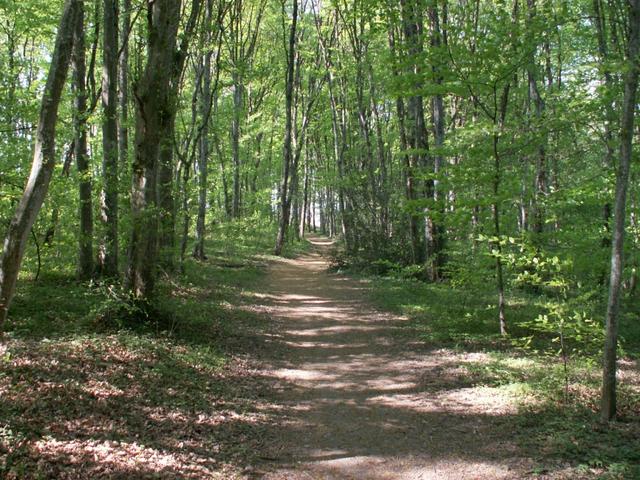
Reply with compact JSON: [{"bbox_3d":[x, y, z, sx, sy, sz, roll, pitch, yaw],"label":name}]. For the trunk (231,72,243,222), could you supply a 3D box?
[{"bbox_3d":[-3.600,-4.020,28.000,0.400,6.600,0.400,0,1,0],"label":"trunk"}]

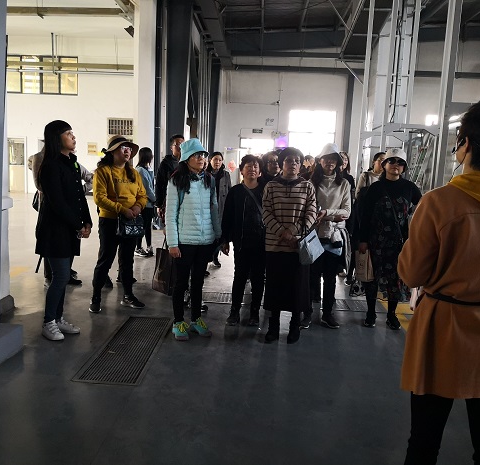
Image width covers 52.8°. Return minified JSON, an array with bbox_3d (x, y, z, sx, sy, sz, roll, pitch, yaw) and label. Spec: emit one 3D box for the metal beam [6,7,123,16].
[{"bbox_3d":[-5.090,-6.409,14.024,3.500,0.220,0.220,3,7,2],"label":"metal beam"}]

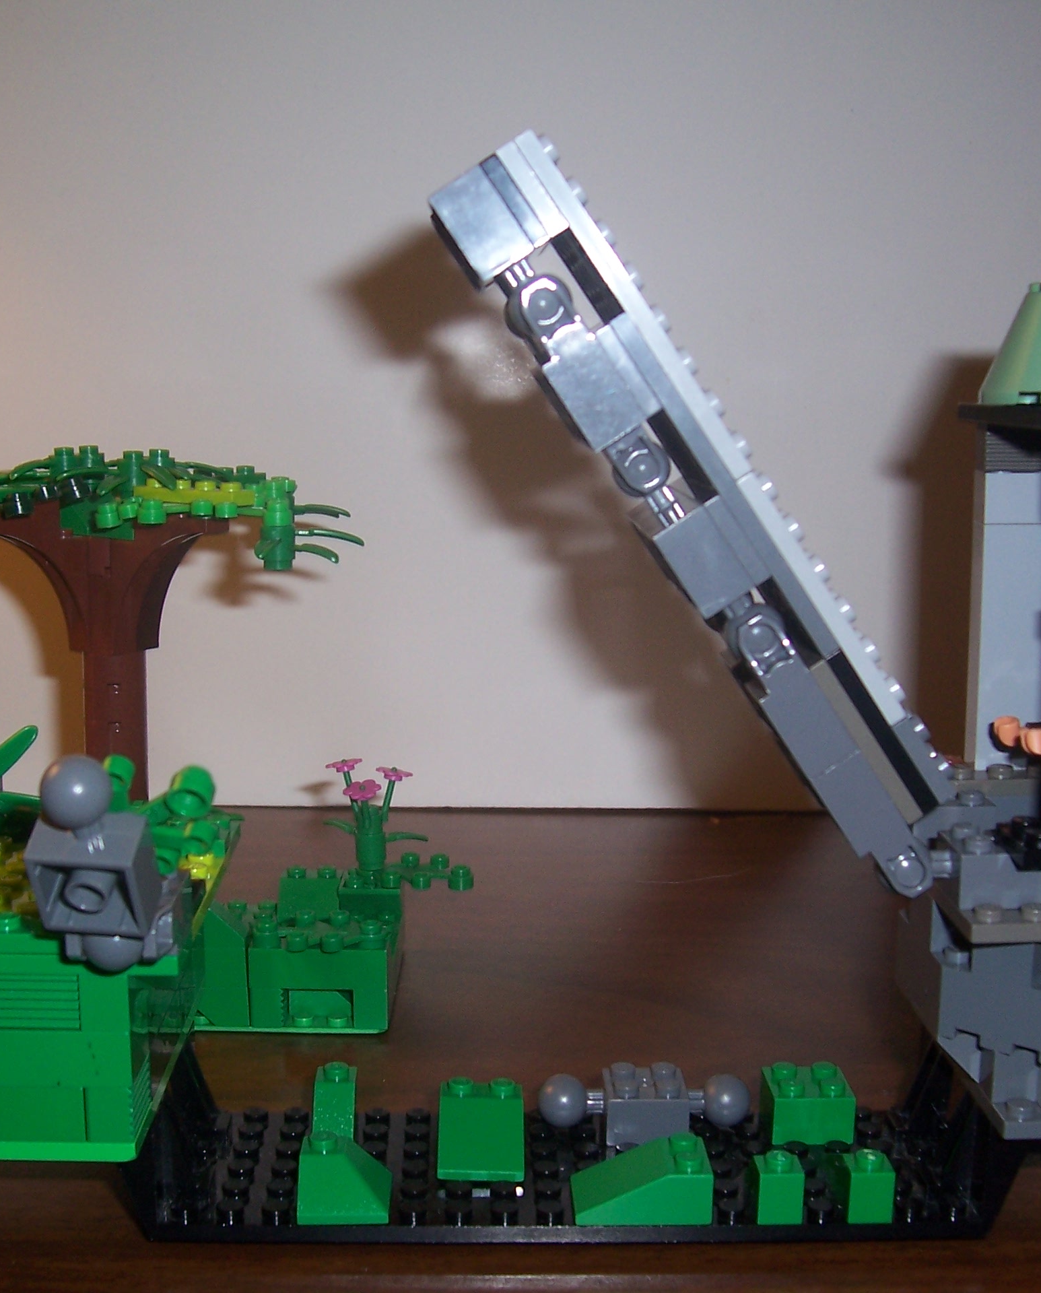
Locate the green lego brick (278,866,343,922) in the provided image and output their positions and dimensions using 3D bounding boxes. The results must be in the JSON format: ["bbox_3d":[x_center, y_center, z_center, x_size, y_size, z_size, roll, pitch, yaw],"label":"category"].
[{"bbox_3d":[-0.055,0.065,0.443,0.016,0.011,0.016,1,9,-2],"label":"green lego brick"}]

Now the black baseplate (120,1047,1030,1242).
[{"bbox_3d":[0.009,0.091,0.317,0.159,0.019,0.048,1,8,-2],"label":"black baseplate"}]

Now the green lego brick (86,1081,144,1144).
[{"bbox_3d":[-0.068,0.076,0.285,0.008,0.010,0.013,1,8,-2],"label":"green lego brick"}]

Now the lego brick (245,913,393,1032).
[{"bbox_3d":[-0.048,0.079,0.404,0.032,0.021,0.012,1,8,-2],"label":"lego brick"}]

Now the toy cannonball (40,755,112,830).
[{"bbox_3d":[-0.063,0.021,0.241,0.010,0.010,0.010,1,9,-2],"label":"toy cannonball"}]

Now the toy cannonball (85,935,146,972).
[{"bbox_3d":[-0.063,0.046,0.262,0.010,0.010,0.010,1,8,-2],"label":"toy cannonball"}]

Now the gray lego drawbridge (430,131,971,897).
[{"bbox_3d":[0.032,-0.022,0.292,0.021,0.138,0.038,-34,8,3],"label":"gray lego drawbridge"}]

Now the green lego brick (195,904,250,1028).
[{"bbox_3d":[-0.071,0.075,0.402,0.015,0.029,0.008,1,8,-2],"label":"green lego brick"}]

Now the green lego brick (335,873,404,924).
[{"bbox_3d":[-0.039,0.065,0.443,0.016,0.011,0.016,1,9,-2],"label":"green lego brick"}]

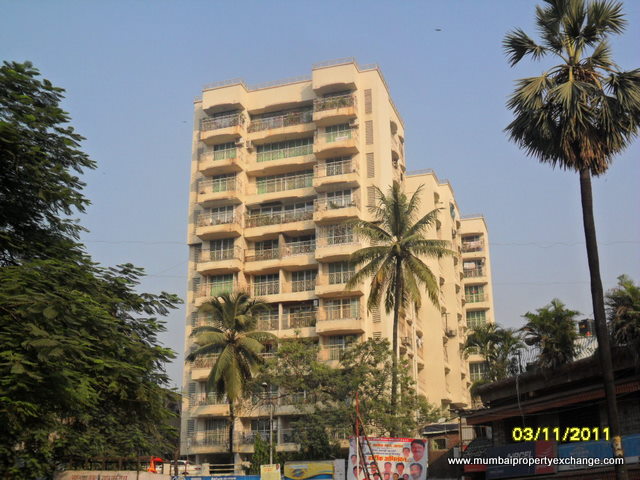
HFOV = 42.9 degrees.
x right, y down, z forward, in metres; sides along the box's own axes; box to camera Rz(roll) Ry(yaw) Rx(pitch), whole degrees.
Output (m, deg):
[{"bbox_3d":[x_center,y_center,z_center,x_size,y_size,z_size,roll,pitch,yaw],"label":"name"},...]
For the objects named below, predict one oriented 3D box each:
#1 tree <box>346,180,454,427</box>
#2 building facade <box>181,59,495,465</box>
[{"bbox_3d":[4.691,5.663,46.137,6.227,19.335,5.916,-3,-17,5],"label":"tree"},{"bbox_3d":[4.267,7.244,80.753,22.800,36.200,36.500,-6,-18,16],"label":"building facade"}]

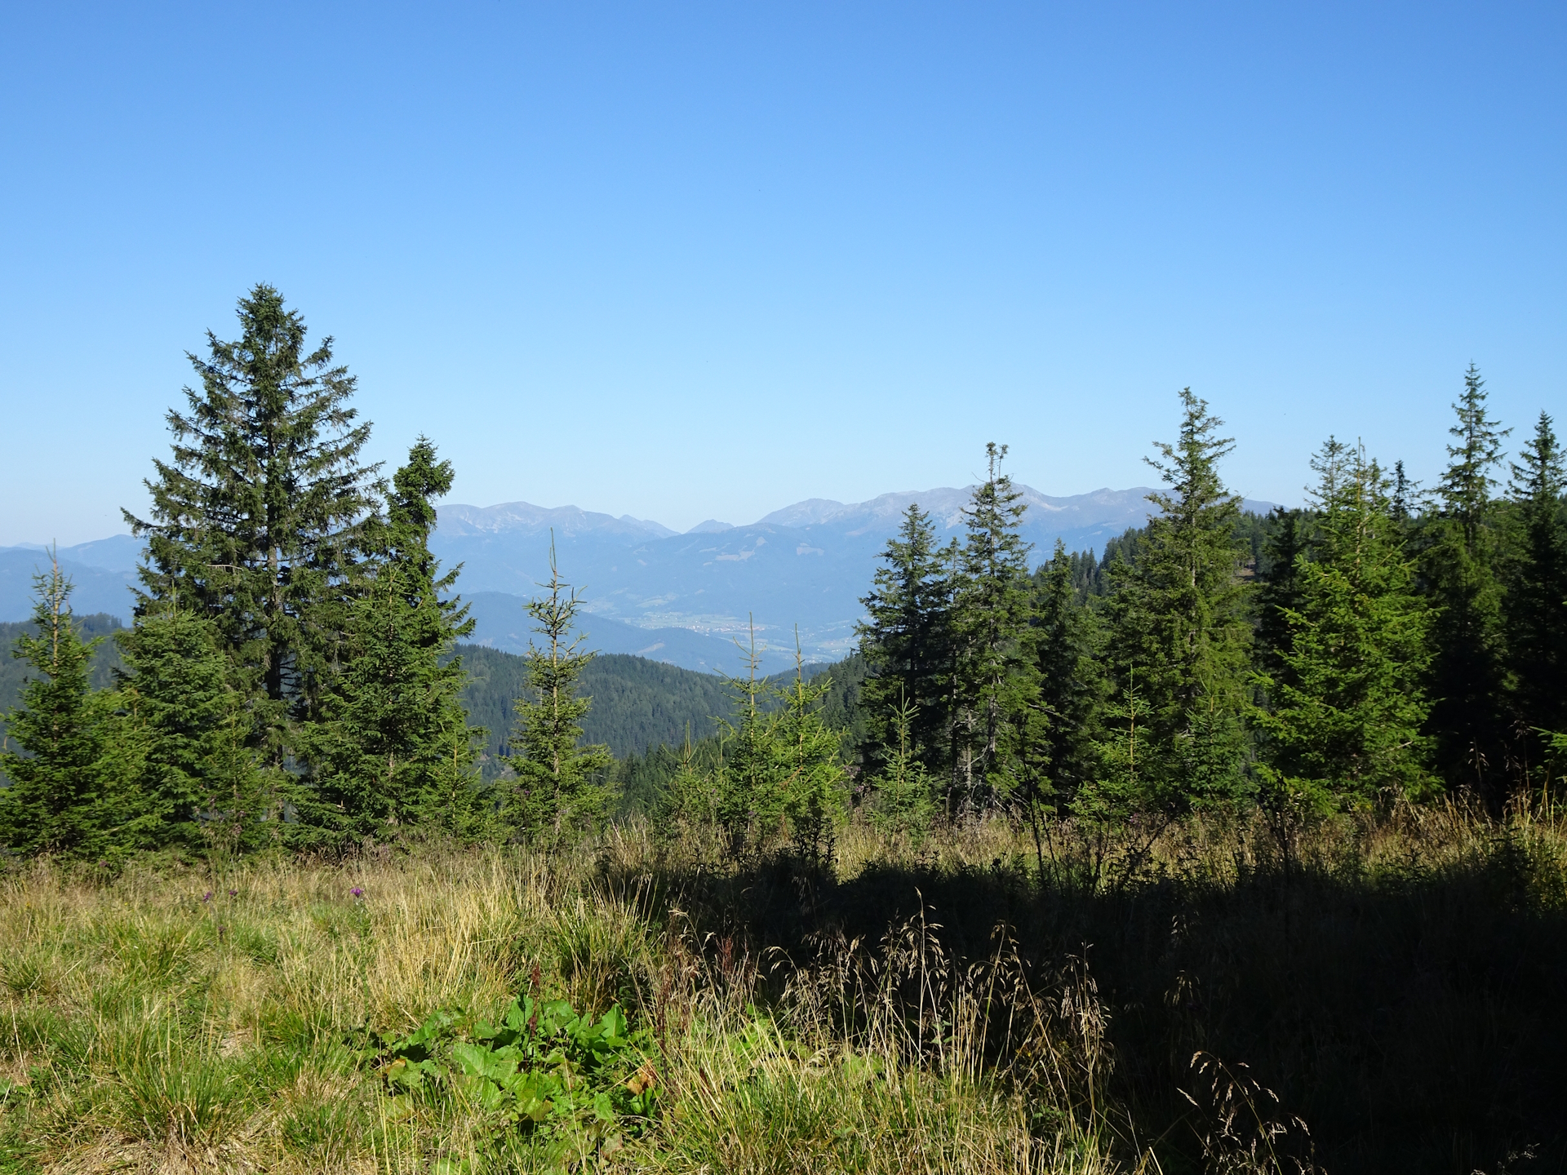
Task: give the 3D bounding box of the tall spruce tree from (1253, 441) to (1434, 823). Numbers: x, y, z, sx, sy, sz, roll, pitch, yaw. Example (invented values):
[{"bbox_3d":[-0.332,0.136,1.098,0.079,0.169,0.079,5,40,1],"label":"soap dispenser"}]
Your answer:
[{"bbox_3d":[5.035,0.461,17.447,1.624,3.538,1.624,0,2,16],"label":"tall spruce tree"}]

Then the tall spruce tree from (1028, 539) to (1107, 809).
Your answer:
[{"bbox_3d":[3.656,1.204,24.946,1.192,3.647,1.192,0,2,8],"label":"tall spruce tree"}]

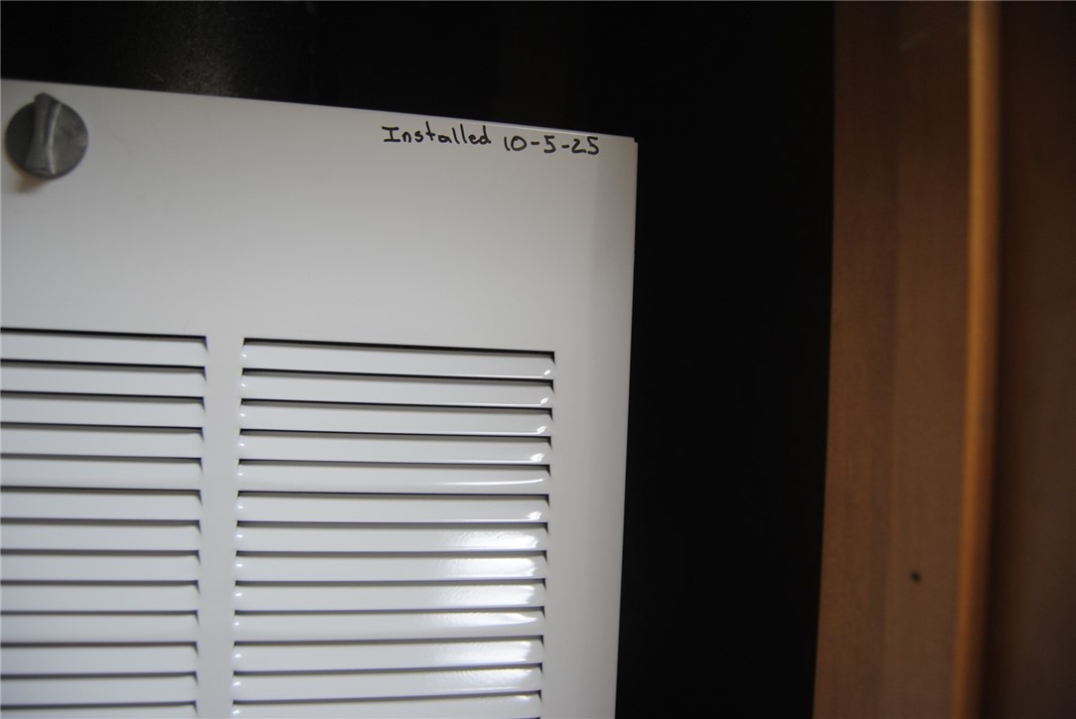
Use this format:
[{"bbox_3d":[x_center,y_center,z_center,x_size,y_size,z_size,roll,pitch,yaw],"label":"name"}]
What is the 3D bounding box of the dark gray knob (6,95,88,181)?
[{"bbox_3d":[-0.184,-0.083,0.302,0.031,0.031,0.015,2,-1,-12],"label":"dark gray knob"}]

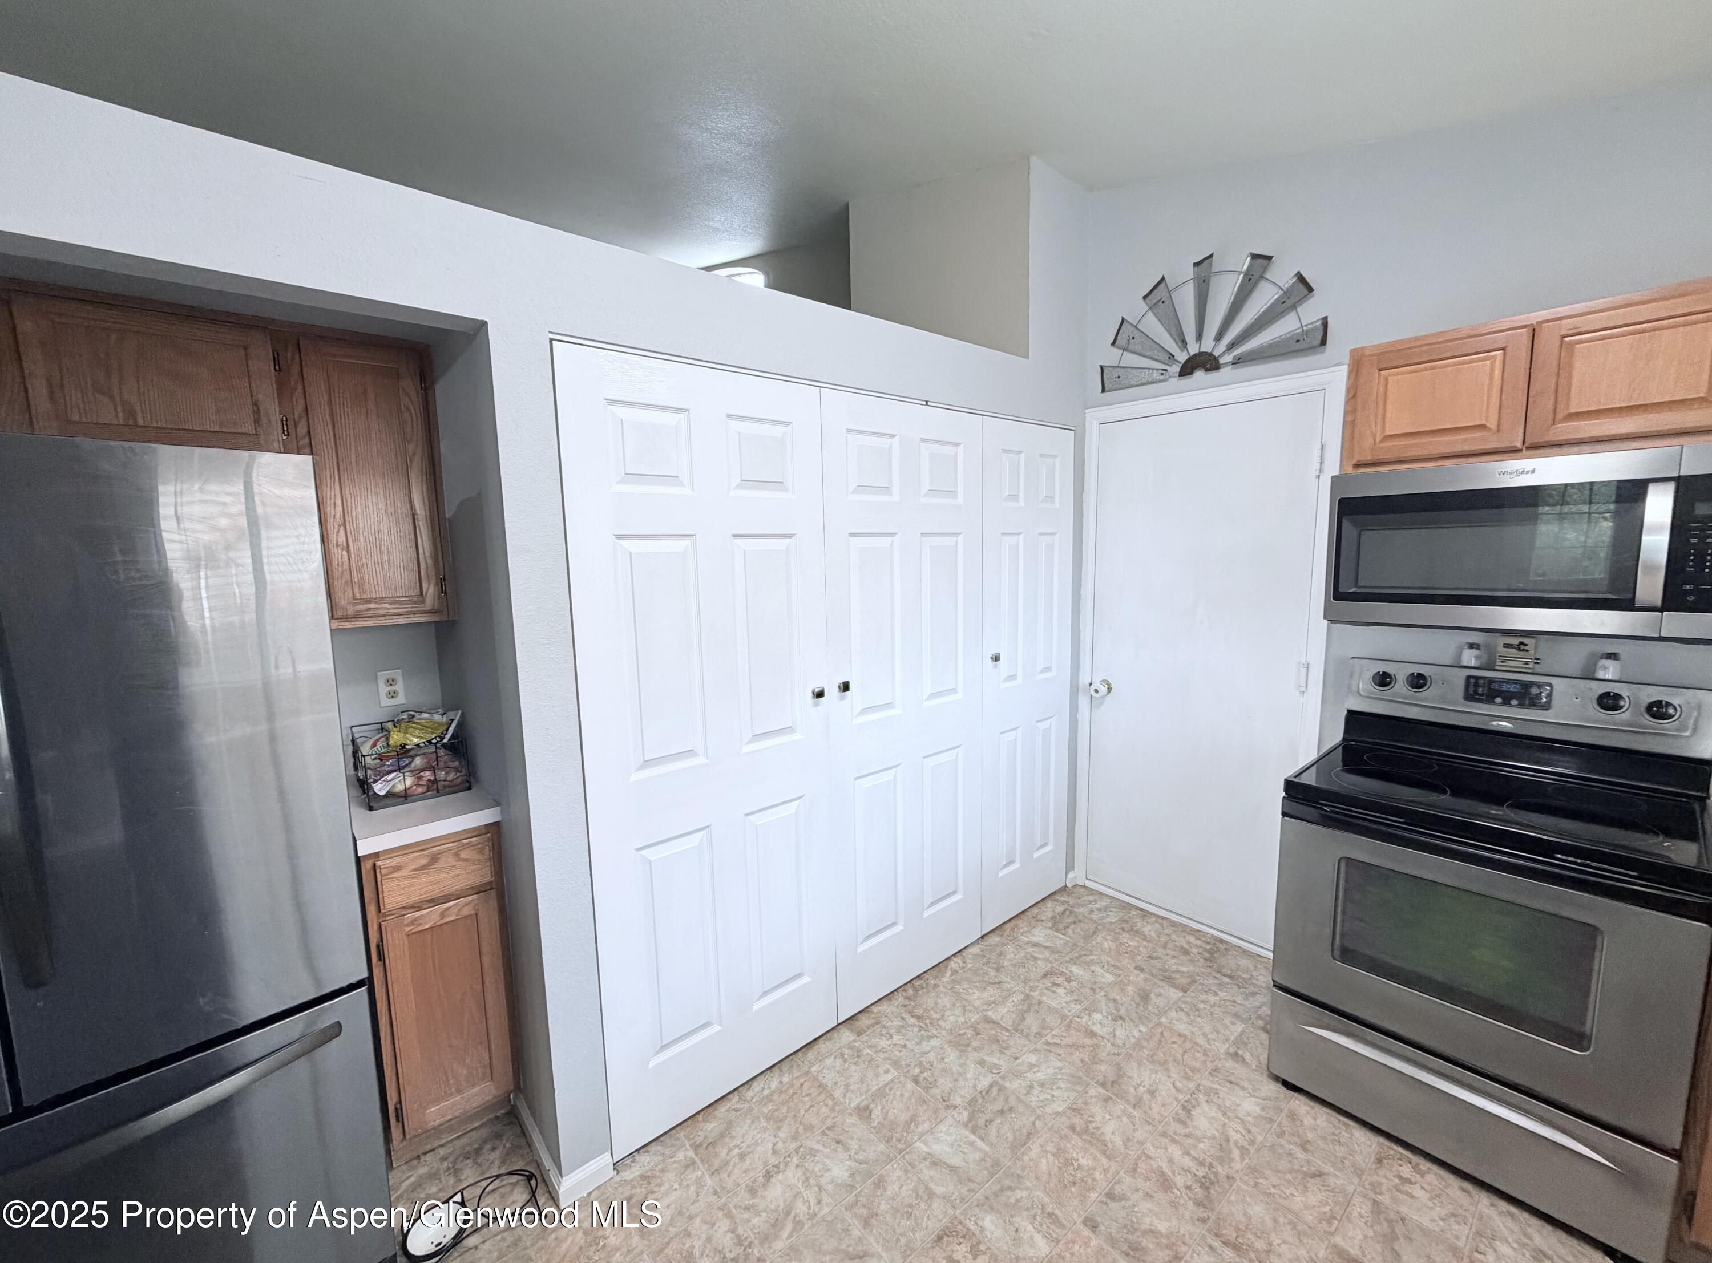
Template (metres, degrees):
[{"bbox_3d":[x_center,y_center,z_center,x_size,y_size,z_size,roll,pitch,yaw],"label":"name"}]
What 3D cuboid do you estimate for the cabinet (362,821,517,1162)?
[{"bbox_3d":[-1.249,0.921,2.014,0.306,0.876,0.612,-7,9,-41],"label":"cabinet"}]

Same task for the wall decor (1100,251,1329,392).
[{"bbox_3d":[1.266,-1.160,2.538,0.050,0.414,0.807,-7,9,-41],"label":"wall decor"}]

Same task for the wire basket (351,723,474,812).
[{"bbox_3d":[-1.305,0.368,2.014,0.234,0.150,0.390,-7,9,-41],"label":"wire basket"}]

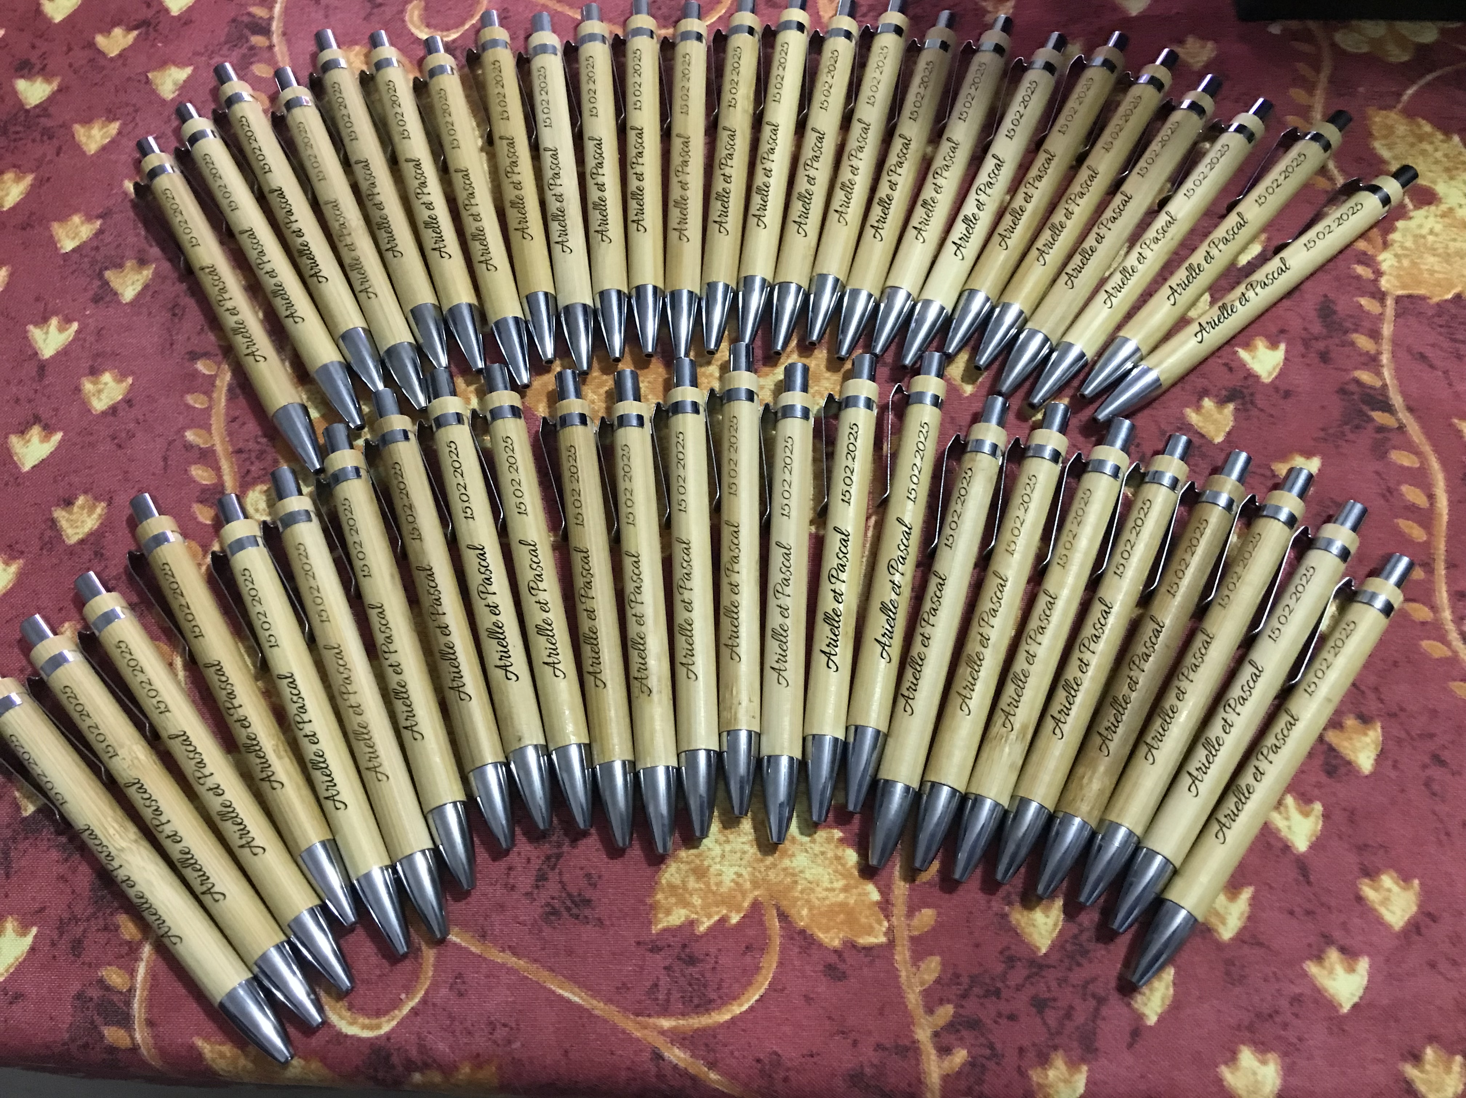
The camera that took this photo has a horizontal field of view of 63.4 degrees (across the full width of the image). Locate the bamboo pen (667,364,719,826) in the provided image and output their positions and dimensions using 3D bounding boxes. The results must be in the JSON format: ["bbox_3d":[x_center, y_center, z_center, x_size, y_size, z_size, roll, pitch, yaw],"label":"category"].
[{"bbox_3d":[-0.013,0.009,0.330,0.016,0.011,0.140,-3,68,0],"label":"bamboo pen"}]

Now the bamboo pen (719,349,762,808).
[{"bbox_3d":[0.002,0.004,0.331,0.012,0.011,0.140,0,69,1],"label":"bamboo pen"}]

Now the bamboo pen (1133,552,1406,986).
[{"bbox_3d":[0.141,0.053,0.310,0.016,0.011,0.140,36,73,14],"label":"bamboo pen"}]

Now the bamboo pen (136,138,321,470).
[{"bbox_3d":[-0.159,-0.078,0.367,0.016,0.011,0.140,-30,71,-10],"label":"bamboo pen"}]

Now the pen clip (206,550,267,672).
[{"bbox_3d":[-0.136,0.017,0.330,0.005,0.006,0.040,-25,70,-9],"label":"pen clip"}]

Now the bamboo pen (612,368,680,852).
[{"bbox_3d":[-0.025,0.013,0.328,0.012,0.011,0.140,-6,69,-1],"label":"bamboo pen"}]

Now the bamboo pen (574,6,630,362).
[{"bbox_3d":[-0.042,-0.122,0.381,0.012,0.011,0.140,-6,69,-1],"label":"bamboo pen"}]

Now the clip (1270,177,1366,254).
[{"bbox_3d":[0.182,-0.104,0.371,0.042,0.006,0.006,-37,73,-13],"label":"clip"}]

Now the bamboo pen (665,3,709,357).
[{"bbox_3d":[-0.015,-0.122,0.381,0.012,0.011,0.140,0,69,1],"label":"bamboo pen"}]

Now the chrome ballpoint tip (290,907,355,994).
[{"bbox_3d":[-0.101,0.101,0.295,0.011,0.011,0.022,-37,72,-12],"label":"chrome ballpoint tip"}]

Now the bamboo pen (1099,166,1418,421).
[{"bbox_3d":[0.161,-0.081,0.363,0.140,0.011,0.016,-37,72,-13],"label":"bamboo pen"}]

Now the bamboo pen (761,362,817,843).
[{"bbox_3d":[0.013,0.010,0.329,0.016,0.011,0.140,3,68,2],"label":"bamboo pen"}]

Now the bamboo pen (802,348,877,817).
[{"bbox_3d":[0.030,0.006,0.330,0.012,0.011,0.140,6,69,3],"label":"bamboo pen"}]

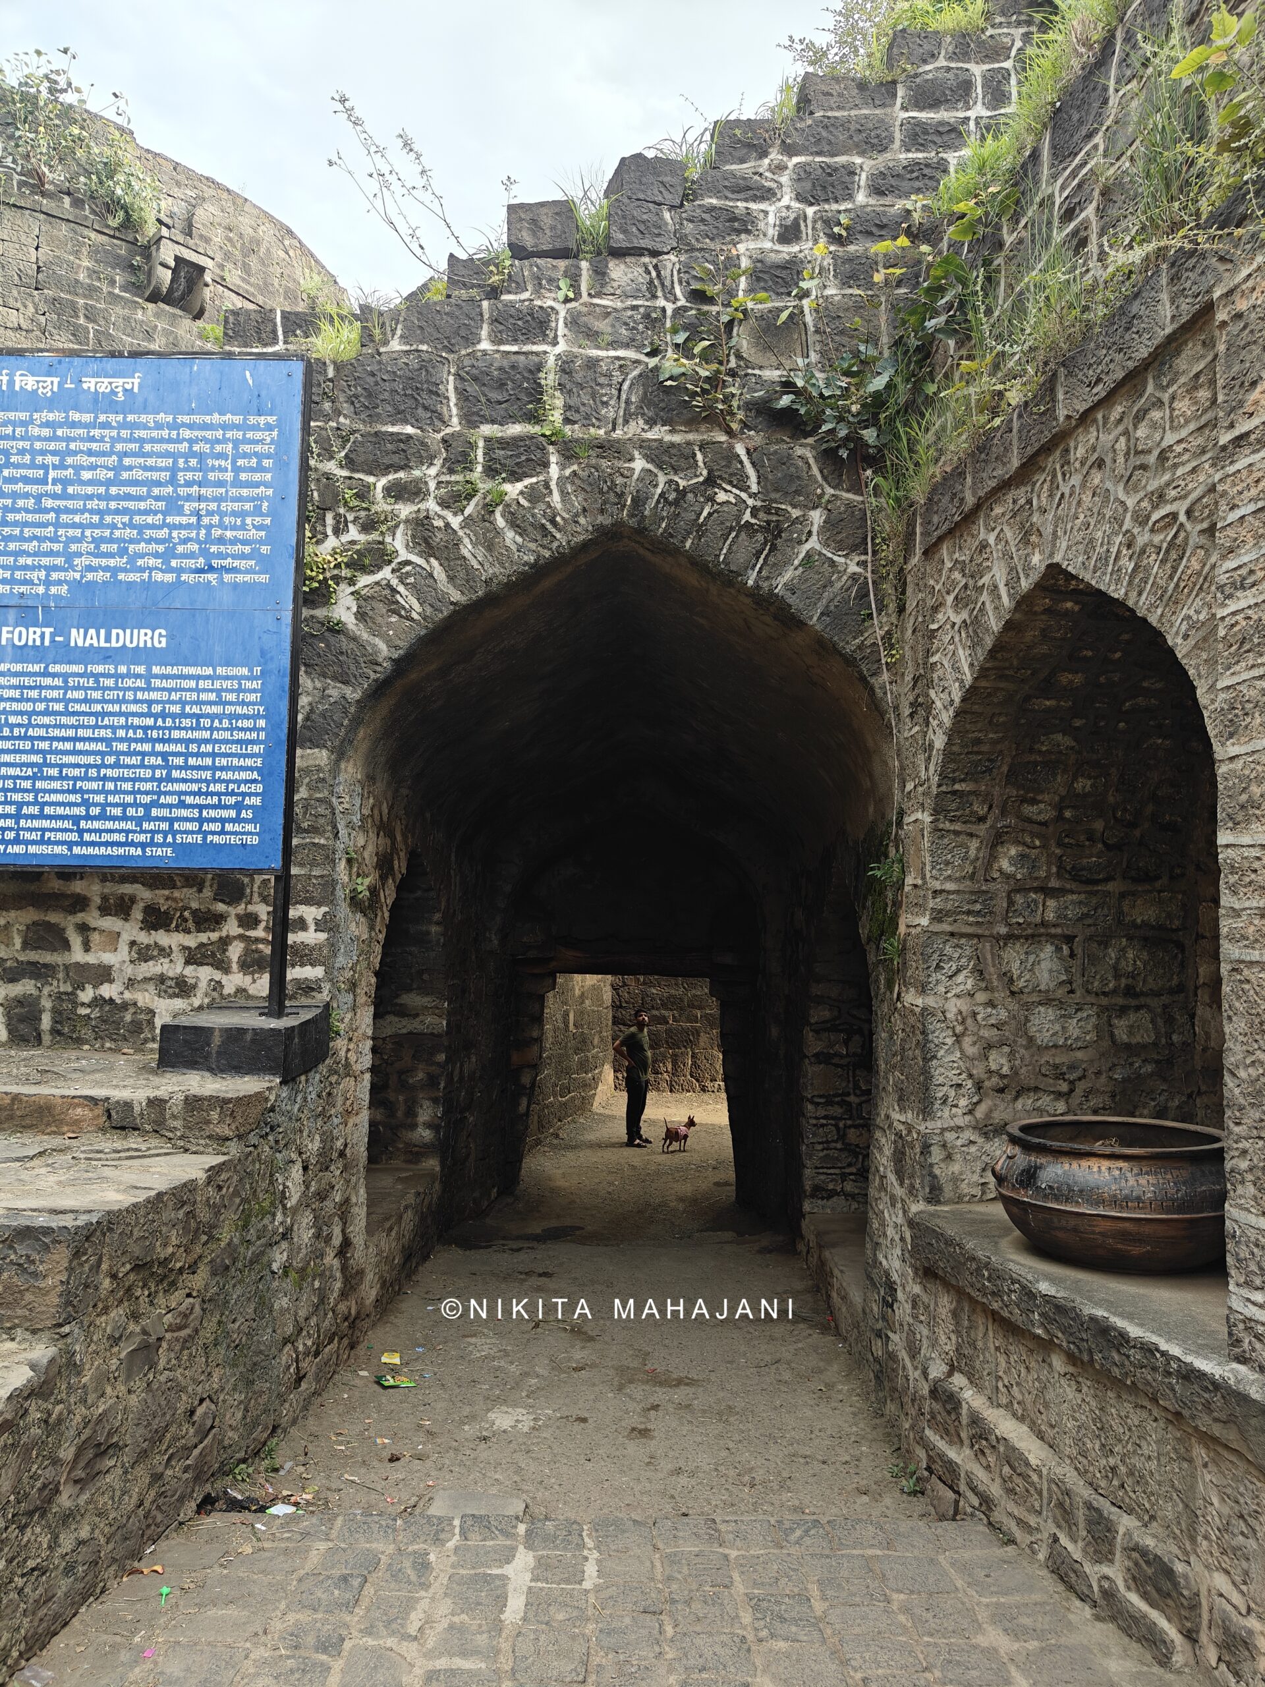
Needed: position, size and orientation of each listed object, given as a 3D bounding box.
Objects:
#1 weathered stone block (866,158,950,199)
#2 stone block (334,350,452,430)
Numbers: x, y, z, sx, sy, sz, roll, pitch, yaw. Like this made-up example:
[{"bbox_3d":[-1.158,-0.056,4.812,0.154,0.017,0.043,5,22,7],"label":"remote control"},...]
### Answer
[{"bbox_3d":[1.283,-3.081,5.598,0.391,0.222,0.300,0,-8,1],"label":"weathered stone block"},{"bbox_3d":[-1.097,-2.050,5.509,0.520,0.386,0.320,0,-8,1],"label":"stone block"}]

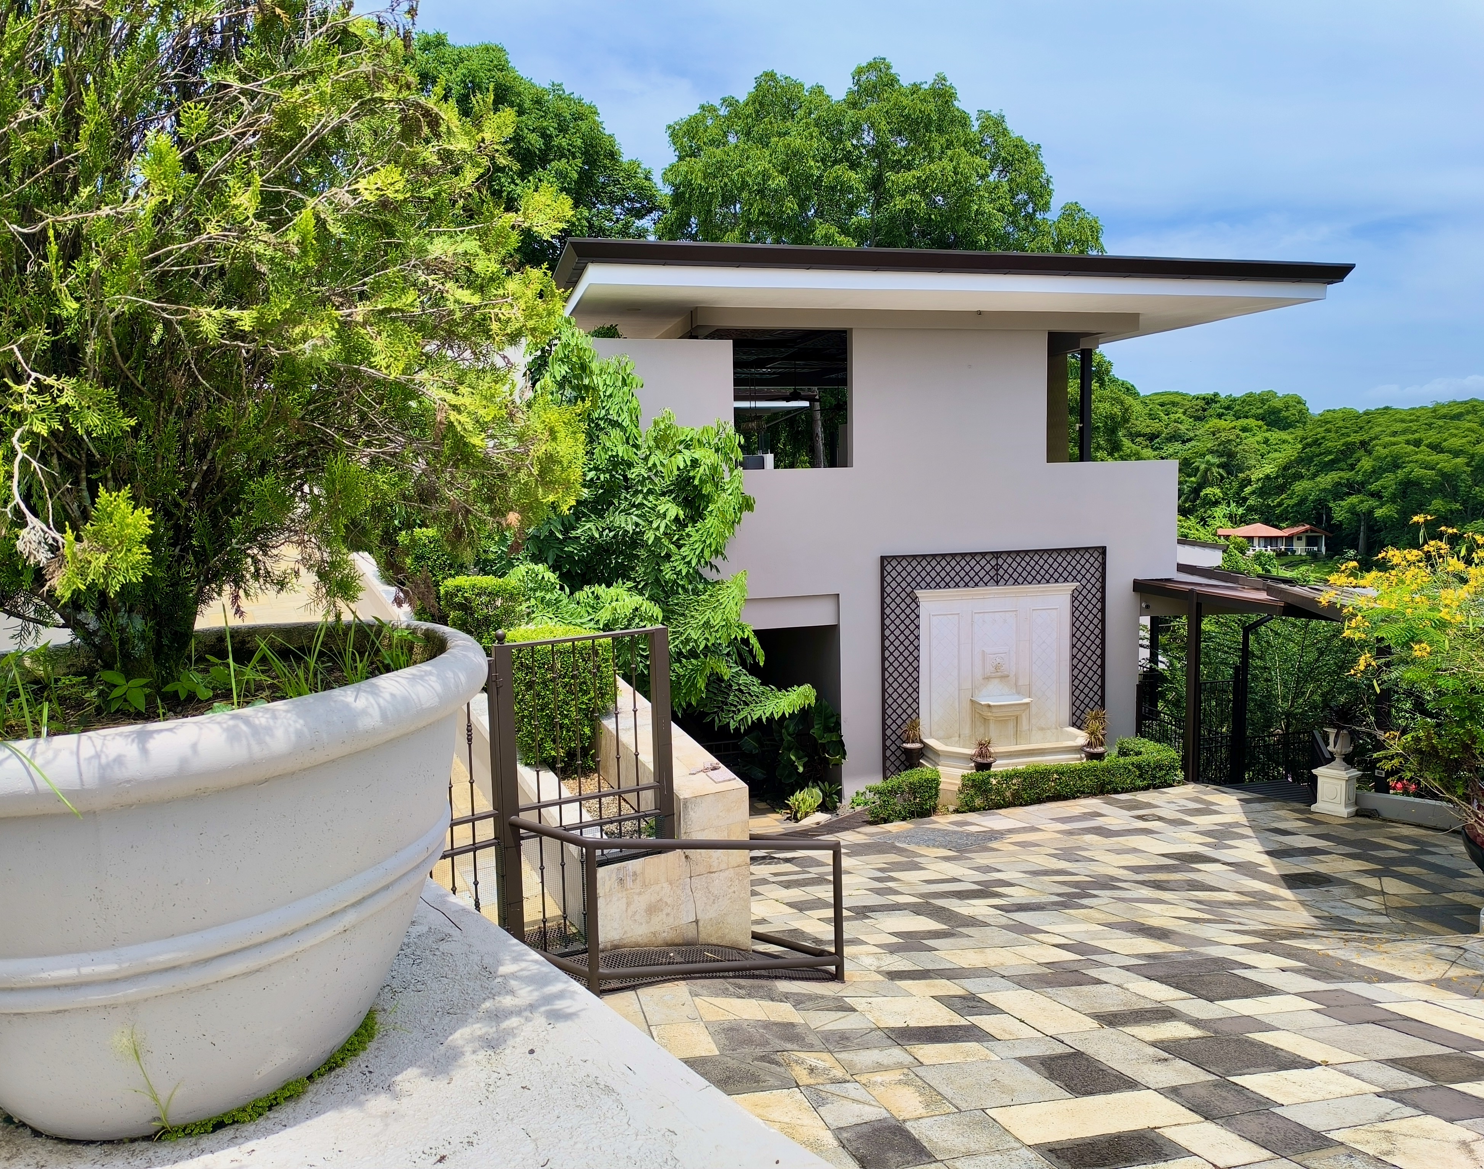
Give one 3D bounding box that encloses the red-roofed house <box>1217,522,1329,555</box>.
[{"bbox_3d":[71.687,-6.173,140.000,13.600,4.500,8.500,2,6,27],"label":"red-roofed house"}]

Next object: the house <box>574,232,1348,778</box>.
[{"bbox_3d":[2.669,-1.005,19.598,12.308,8.323,9.000,-3,6,-15],"label":"house"}]

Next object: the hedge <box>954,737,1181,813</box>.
[{"bbox_3d":[4.989,3.018,16.780,4.120,0.570,1.300,-3,6,-15],"label":"hedge"}]

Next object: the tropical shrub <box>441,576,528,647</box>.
[{"bbox_3d":[-2.873,0.436,11.504,0.940,1.050,0.950,-3,6,-15],"label":"tropical shrub"}]

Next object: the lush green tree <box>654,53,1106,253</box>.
[{"bbox_3d":[4.314,-6.790,31.891,13.172,18.040,12.514,0,6,8],"label":"lush green tree"}]

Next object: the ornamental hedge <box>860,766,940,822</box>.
[{"bbox_3d":[2.329,3.170,15.792,1.191,0.580,0.800,-3,6,-15],"label":"ornamental hedge"}]

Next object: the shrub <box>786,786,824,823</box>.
[{"bbox_3d":[0.779,2.729,12.861,0.430,0.370,0.410,-3,7,-14],"label":"shrub"}]

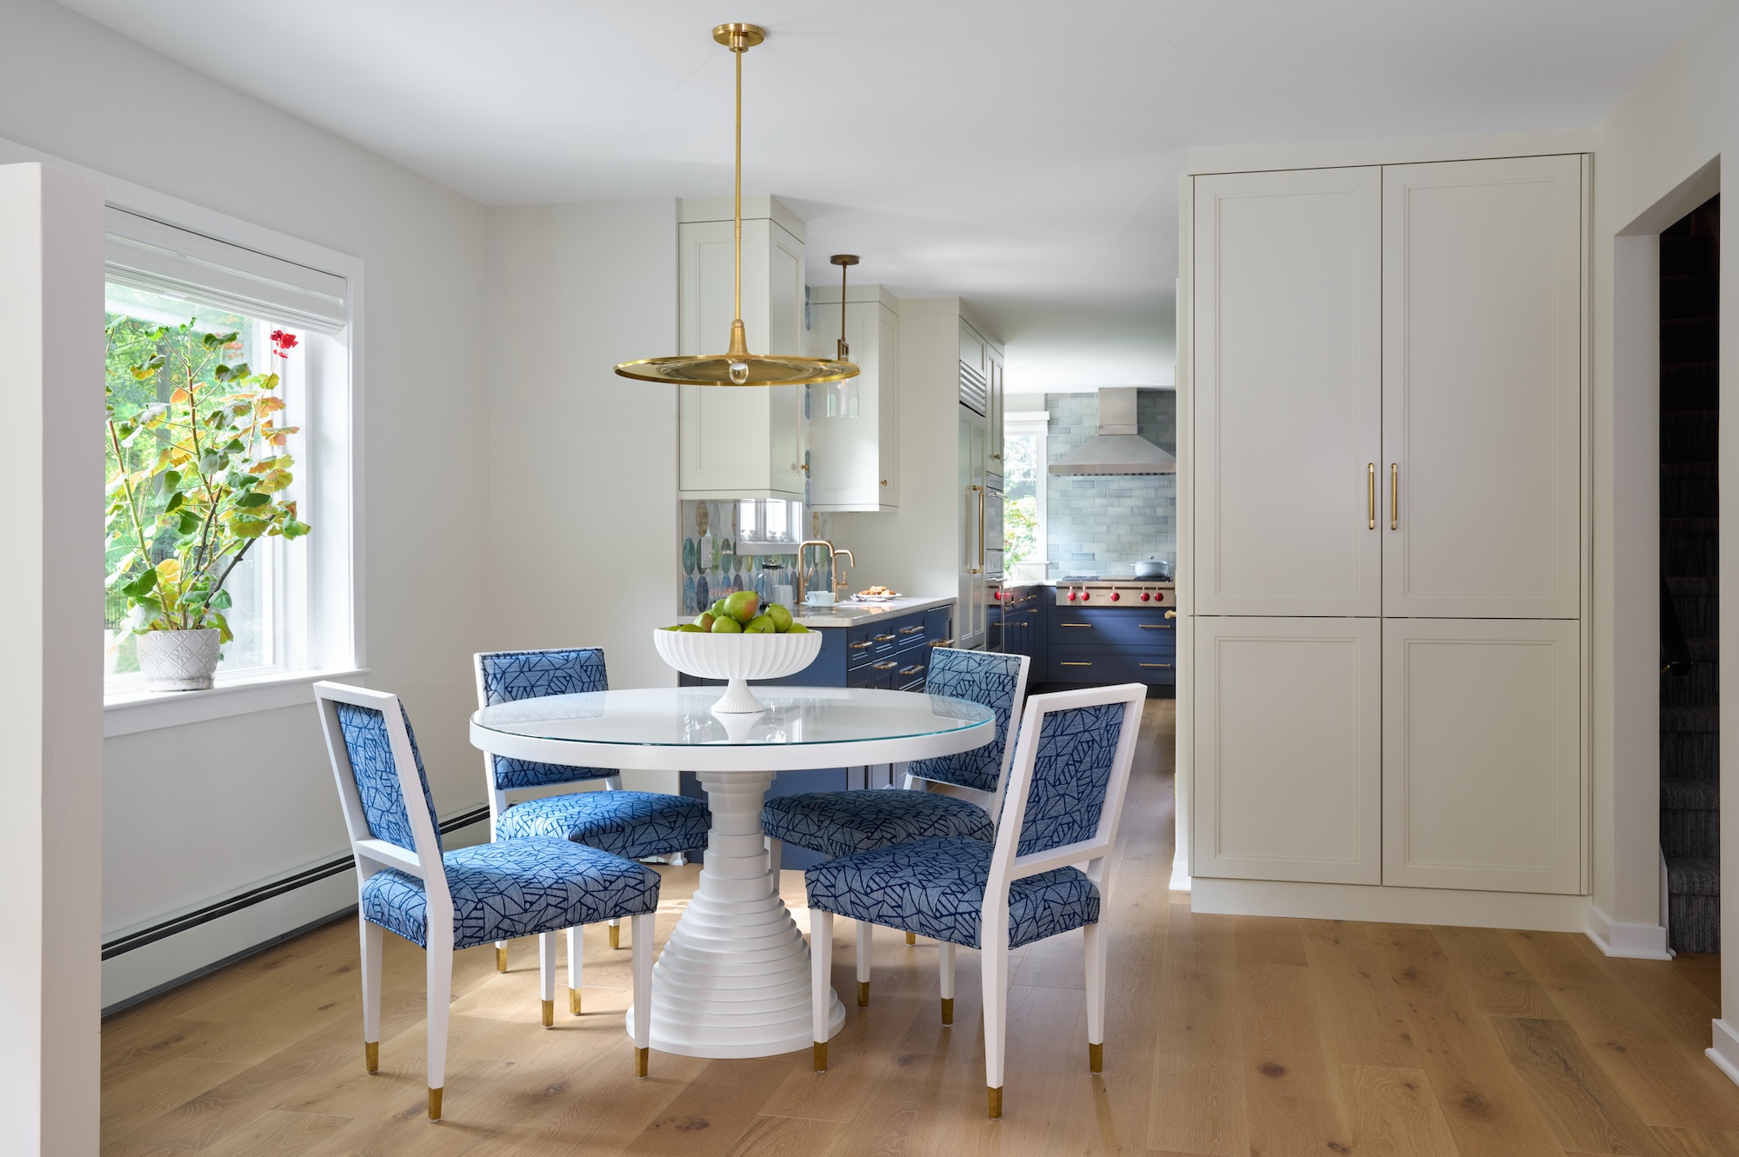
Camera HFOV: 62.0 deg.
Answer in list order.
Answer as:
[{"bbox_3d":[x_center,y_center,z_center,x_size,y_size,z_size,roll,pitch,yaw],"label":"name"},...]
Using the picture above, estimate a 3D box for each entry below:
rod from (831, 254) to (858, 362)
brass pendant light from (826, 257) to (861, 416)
[{"bbox_3d":[-0.111,-1.187,6.418,0.120,0.477,0.120,0,1,0],"label":"rod"},{"bbox_3d":[-0.119,-1.071,6.420,0.148,0.705,0.148,0,1,0],"label":"brass pendant light"}]

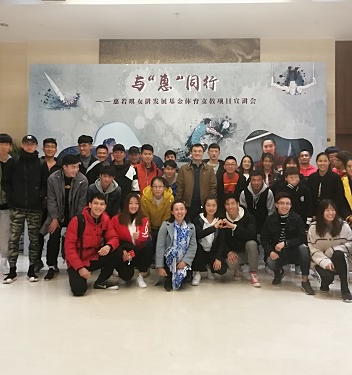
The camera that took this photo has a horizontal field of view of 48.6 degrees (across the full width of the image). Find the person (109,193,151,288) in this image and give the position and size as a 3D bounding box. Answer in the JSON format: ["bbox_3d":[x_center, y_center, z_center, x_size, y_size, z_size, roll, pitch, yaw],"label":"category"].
[{"bbox_3d":[-0.551,0.609,4.691,0.520,1.080,0.720,1,-1,-7],"label":"person"}]

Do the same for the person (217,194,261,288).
[{"bbox_3d":[0.768,0.633,4.761,0.540,1.070,0.750,0,-1,14],"label":"person"}]

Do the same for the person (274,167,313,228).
[{"bbox_3d":[1.558,0.424,5.170,0.520,1.400,0.500,0,0,13],"label":"person"}]

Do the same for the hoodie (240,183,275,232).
[{"bbox_3d":[0.993,0.256,4.750,0.450,0.620,0.330,0,-1,5],"label":"hoodie"}]

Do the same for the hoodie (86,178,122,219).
[{"bbox_3d":[-0.871,0.164,4.750,0.430,0.570,0.330,1,-2,-12],"label":"hoodie"}]

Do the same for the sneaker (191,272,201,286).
[{"bbox_3d":[0.227,1.049,4.480,0.105,0.115,0.265,0,0,8],"label":"sneaker"}]

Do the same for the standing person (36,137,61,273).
[{"bbox_3d":[-1.710,0.235,5.250,0.500,1.790,0.320,1,-2,-15],"label":"standing person"}]

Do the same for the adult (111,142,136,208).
[{"bbox_3d":[-0.754,0.268,5.500,0.500,1.750,0.320,1,-1,-5],"label":"adult"}]

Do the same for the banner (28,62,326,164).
[{"bbox_3d":[0.025,-0.453,6.600,5.050,3.260,0.100,0,-1,1],"label":"banner"}]

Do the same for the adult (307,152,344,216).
[{"bbox_3d":[1.942,0.336,5.100,0.470,1.630,0.300,0,-2,12],"label":"adult"}]

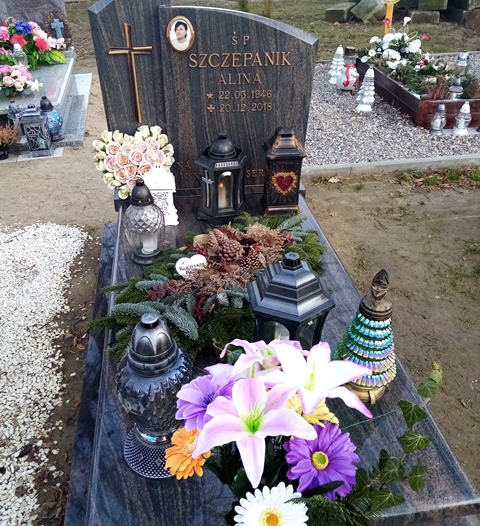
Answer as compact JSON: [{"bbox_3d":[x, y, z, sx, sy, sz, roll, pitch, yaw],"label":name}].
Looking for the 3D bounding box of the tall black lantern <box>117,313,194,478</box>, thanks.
[{"bbox_3d":[-0.175,0.267,0.989,0.152,0.380,0.152,-6,33,-12],"label":"tall black lantern"}]

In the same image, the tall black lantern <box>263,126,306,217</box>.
[{"bbox_3d":[0.170,-0.376,1.943,0.146,0.344,0.146,-5,34,-8],"label":"tall black lantern"}]

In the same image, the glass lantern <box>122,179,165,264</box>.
[{"bbox_3d":[-0.337,-0.153,1.685,0.143,0.290,0.143,-6,33,-11],"label":"glass lantern"}]

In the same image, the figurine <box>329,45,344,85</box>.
[{"bbox_3d":[1.014,-2.080,5.050,0.170,0.365,0.170,-8,35,-13],"label":"figurine"}]

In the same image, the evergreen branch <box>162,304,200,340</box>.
[{"bbox_3d":[-0.172,0.172,1.390,0.145,0.045,0.060,39,45,13],"label":"evergreen branch"}]

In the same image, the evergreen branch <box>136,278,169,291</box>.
[{"bbox_3d":[-0.280,0.068,1.518,0.108,0.032,0.040,-2,33,-5],"label":"evergreen branch"}]

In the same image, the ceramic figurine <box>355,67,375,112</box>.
[{"bbox_3d":[0.971,-1.327,3.654,0.145,0.303,0.145,-5,35,-8],"label":"ceramic figurine"}]

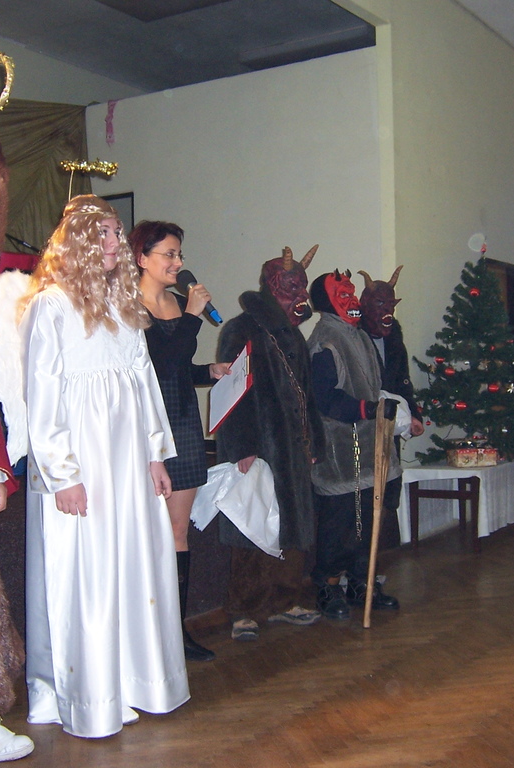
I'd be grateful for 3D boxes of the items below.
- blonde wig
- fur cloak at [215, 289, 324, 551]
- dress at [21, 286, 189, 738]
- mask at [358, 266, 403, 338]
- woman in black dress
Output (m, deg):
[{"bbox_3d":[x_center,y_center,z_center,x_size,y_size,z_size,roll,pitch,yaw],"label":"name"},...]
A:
[{"bbox_3d":[-0.565,-0.396,3.234,0.310,0.450,0.370,-1,1,32],"label":"blonde wig"},{"bbox_3d":[0.056,0.158,4.339,0.410,1.140,0.560,-1,1,40],"label":"fur cloak"},{"bbox_3d":[-0.512,0.382,3.254,0.450,1.390,0.570,-1,1,29],"label":"dress"},{"bbox_3d":[0.648,-0.428,5.123,0.250,0.370,0.240,-1,1,-30],"label":"mask"},{"bbox_3d":[-0.327,0.201,3.968,0.430,1.730,0.470,-1,1,32],"label":"woman in black dress"}]

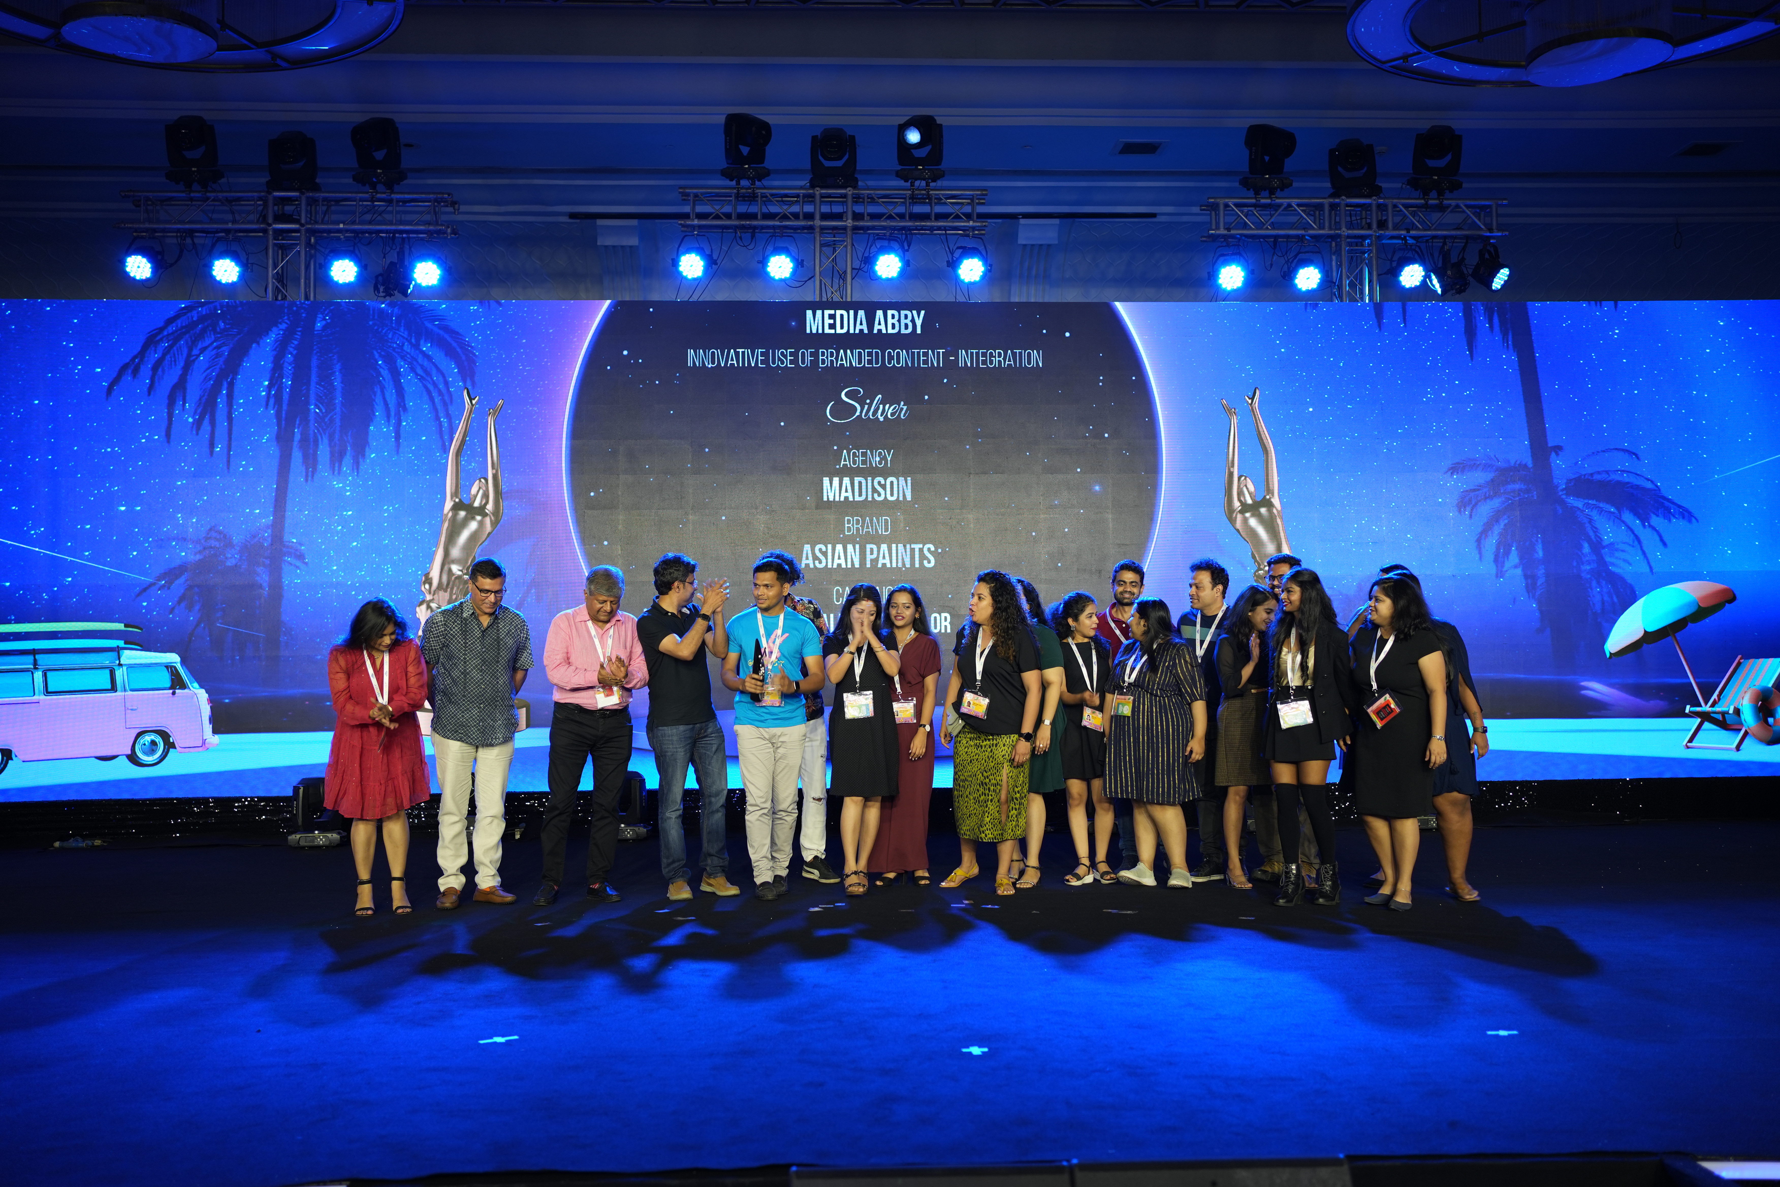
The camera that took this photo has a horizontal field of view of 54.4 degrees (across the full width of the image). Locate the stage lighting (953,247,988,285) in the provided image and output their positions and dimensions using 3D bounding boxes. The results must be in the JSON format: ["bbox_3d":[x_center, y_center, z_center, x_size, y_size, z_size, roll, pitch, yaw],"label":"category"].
[{"bbox_3d":[0.591,-2.449,12.931,0.250,0.260,0.240,0,18,-8],"label":"stage lighting"}]

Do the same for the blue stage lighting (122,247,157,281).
[{"bbox_3d":[-5.461,-2.399,12.613,0.250,0.260,0.240,-1,23,1],"label":"blue stage lighting"}]

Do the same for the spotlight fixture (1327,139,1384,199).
[{"bbox_3d":[3.547,-3.240,13.204,0.370,0.430,0.310,-1,-2,4],"label":"spotlight fixture"}]

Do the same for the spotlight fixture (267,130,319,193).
[{"bbox_3d":[-4.412,-3.189,12.791,0.370,0.430,0.310,0,-2,-10],"label":"spotlight fixture"}]

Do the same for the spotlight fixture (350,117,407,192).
[{"bbox_3d":[-3.782,-3.240,12.793,0.360,0.500,0.320,-1,-2,15],"label":"spotlight fixture"}]

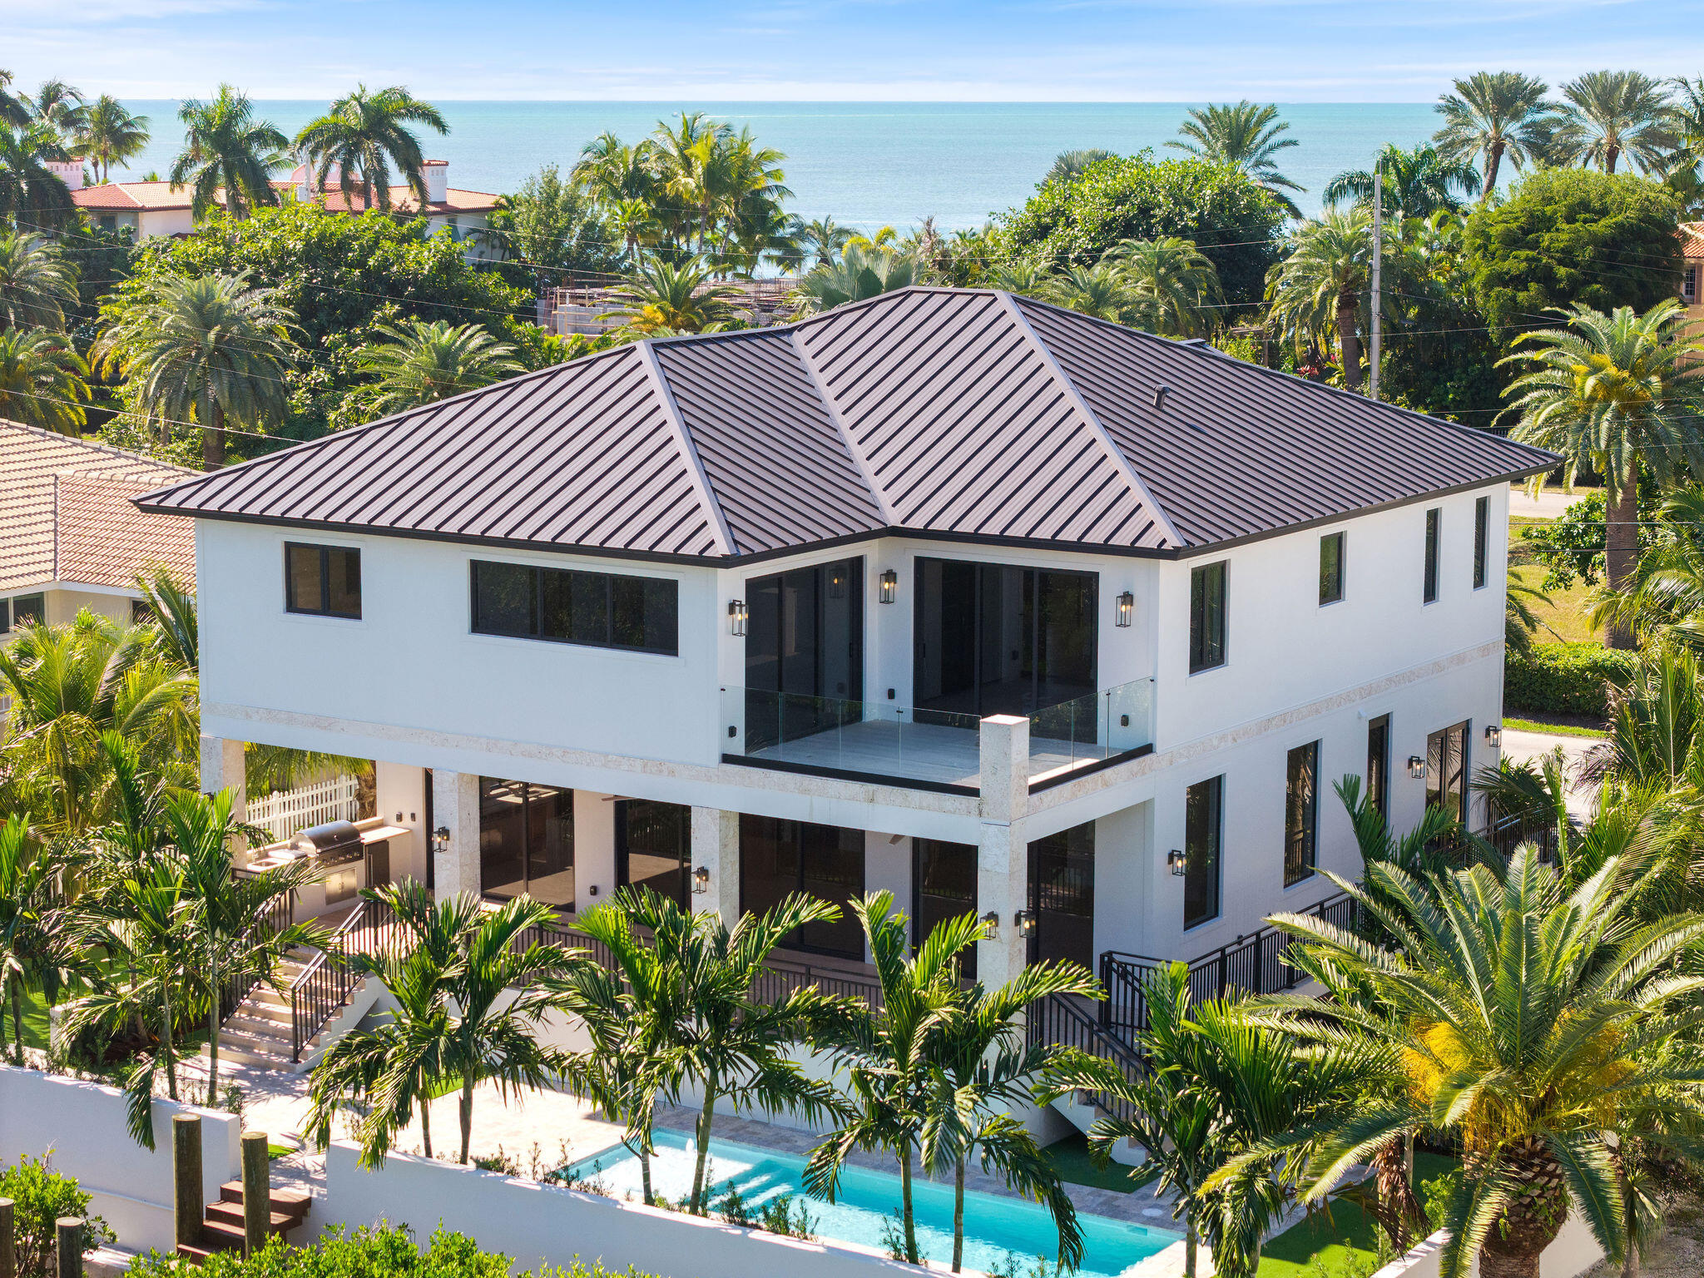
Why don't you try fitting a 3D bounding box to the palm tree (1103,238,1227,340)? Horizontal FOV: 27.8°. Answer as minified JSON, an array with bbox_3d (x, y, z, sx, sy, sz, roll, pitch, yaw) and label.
[{"bbox_3d":[12.540,-11.620,138.710,4.900,9.120,4.900,0,9,0],"label":"palm tree"}]

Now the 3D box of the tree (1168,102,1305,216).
[{"bbox_3d":[18.117,-18.249,164.155,6.739,14.507,6.739,1,9,6],"label":"tree"}]

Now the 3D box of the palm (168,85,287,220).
[{"bbox_3d":[-31.180,-20.261,173.155,5.900,15.010,5.900,0,9,0],"label":"palm"}]

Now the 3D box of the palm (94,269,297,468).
[{"bbox_3d":[-20.875,-7.258,110.229,6.474,8.994,6.474,-2,9,-11],"label":"palm"}]

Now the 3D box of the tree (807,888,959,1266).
[{"bbox_3d":[0.378,5.240,40.725,1.919,4.593,1.919,0,9,0],"label":"tree"}]

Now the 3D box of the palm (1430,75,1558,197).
[{"bbox_3d":[32.748,-20.970,176.879,6.446,15.999,6.446,2,9,10],"label":"palm"}]

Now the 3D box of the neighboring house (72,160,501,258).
[{"bbox_3d":[-34.732,-24.933,217.527,27.362,10.570,14.000,6,11,33],"label":"neighboring house"}]

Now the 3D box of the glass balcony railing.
[{"bbox_3d":[1.249,1.124,47.765,4.614,1.083,4.131,6,11,32],"label":"glass balcony railing"}]

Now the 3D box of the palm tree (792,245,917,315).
[{"bbox_3d":[0.153,-9.687,125.021,4.705,9.502,4.705,0,9,0],"label":"palm tree"}]

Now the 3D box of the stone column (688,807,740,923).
[{"bbox_3d":[-1.946,3.902,49.196,0.488,3.123,0.488,6,11,33],"label":"stone column"}]

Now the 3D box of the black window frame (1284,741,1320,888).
[{"bbox_3d":[6.871,2.708,53.313,0.120,2.177,1.231,6,11,33],"label":"black window frame"}]

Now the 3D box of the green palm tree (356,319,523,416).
[{"bbox_3d":[-12.450,-5.730,104.620,5.100,7.970,5.100,0,9,0],"label":"green palm tree"}]

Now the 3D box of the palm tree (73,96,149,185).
[{"bbox_3d":[-56.550,-33.930,263.170,5.900,15.030,5.900,0,9,0],"label":"palm tree"}]

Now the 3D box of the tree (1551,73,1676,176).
[{"bbox_3d":[38.787,-20.960,176.878,6.582,16.018,6.582,2,9,12],"label":"tree"}]

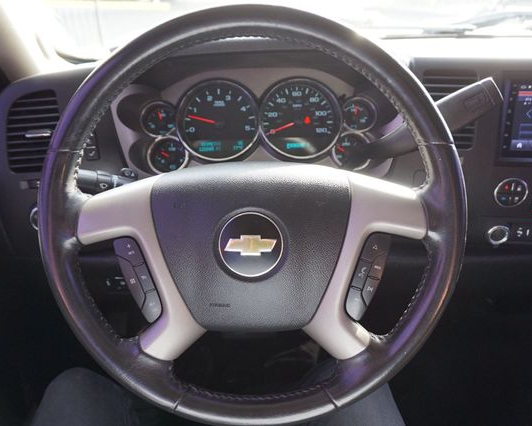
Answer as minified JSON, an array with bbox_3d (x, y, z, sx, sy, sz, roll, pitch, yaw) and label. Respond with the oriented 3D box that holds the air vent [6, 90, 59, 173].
[{"bbox_3d":[-0.297,-0.104,0.554,0.061,0.104,0.040,-8,10,-16],"label":"air vent"}]

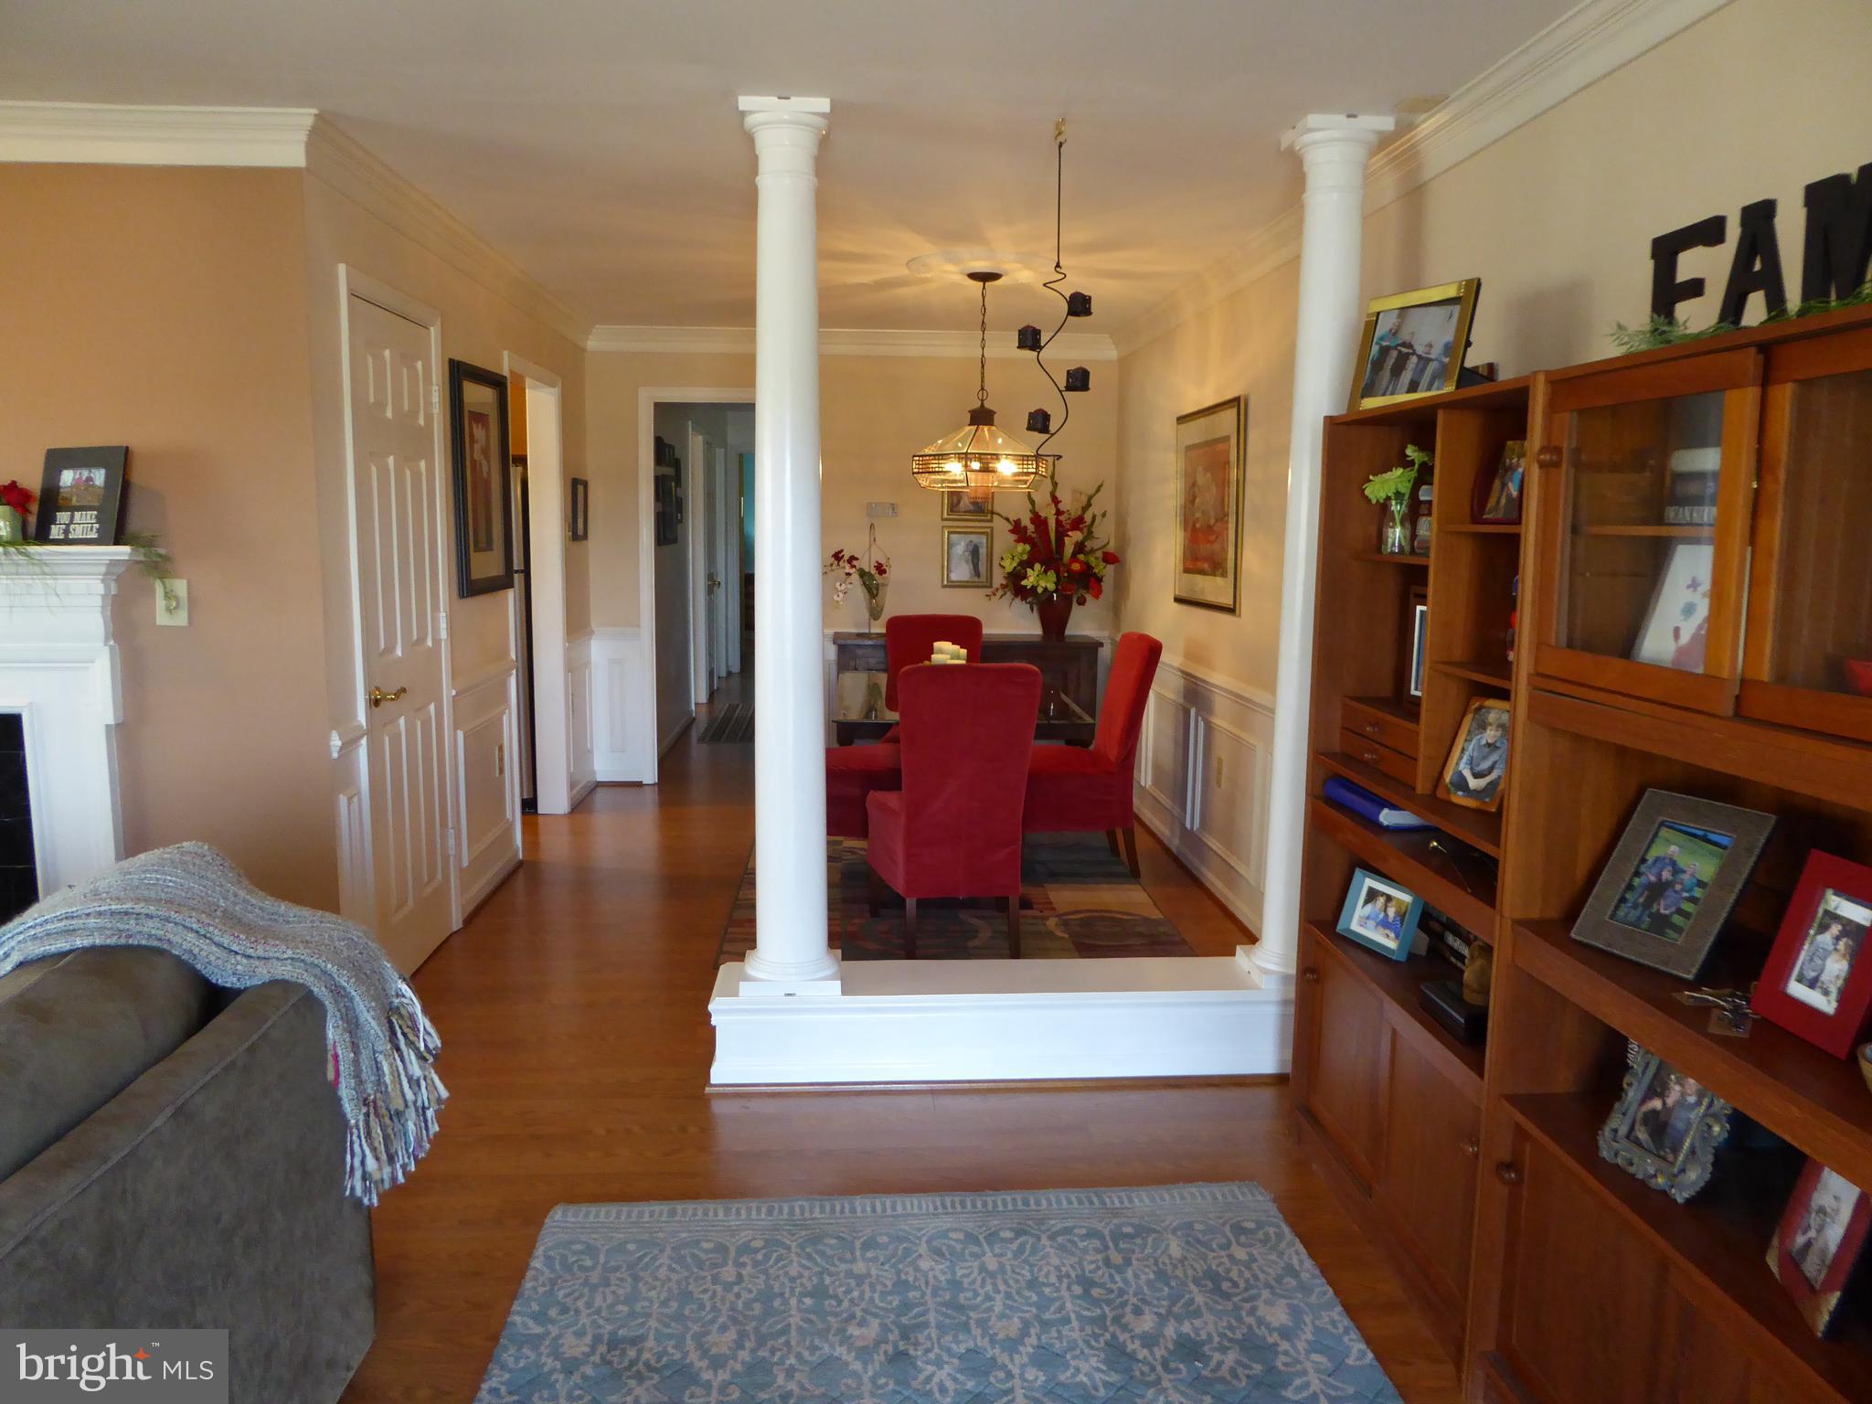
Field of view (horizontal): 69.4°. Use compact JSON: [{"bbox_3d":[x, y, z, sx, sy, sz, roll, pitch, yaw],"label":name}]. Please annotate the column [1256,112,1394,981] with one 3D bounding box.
[{"bbox_3d":[0.997,-0.352,3.551,0.255,2.200,0.255,0,8,-4],"label":"column"}]

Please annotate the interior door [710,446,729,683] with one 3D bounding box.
[{"bbox_3d":[-1.882,-1.162,11.690,0.060,2.040,0.800,0,8,-4],"label":"interior door"}]

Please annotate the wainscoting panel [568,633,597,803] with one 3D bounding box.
[{"bbox_3d":[-1.802,0.080,6.958,0.050,0.840,0.720,0,8,-4],"label":"wainscoting panel"}]

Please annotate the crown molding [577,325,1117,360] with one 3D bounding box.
[{"bbox_3d":[-0.426,-1.901,7.151,2.810,0.126,0.085,0,8,-4],"label":"crown molding"}]

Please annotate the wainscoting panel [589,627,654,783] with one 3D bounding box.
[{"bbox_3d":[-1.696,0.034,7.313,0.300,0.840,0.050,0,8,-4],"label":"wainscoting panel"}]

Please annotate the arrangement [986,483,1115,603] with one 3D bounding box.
[{"bbox_3d":[0.624,-0.842,7.130,0.660,0.650,0.450,0,8,-4],"label":"arrangement"}]

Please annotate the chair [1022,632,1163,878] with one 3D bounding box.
[{"bbox_3d":[0.560,0.211,5.625,0.640,0.980,0.470,0,8,-4],"label":"chair"}]

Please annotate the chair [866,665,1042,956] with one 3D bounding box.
[{"bbox_3d":[0.065,0.333,4.655,0.540,1.000,0.630,0,8,-7],"label":"chair"}]

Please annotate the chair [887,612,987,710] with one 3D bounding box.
[{"bbox_3d":[-0.008,0.120,6.263,0.470,0.980,0.640,0,8,-4],"label":"chair"}]

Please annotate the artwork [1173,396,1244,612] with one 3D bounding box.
[{"bbox_3d":[1.087,-0.775,5.404,0.035,0.790,0.890,0,8,-4],"label":"artwork"}]

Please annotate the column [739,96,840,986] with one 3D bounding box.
[{"bbox_3d":[-0.372,-0.359,3.446,0.260,2.210,0.260,0,8,-4],"label":"column"}]

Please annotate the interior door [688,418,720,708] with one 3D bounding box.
[{"bbox_3d":[-1.821,-0.989,10.465,0.080,2.040,0.850,0,8,-4],"label":"interior door"}]

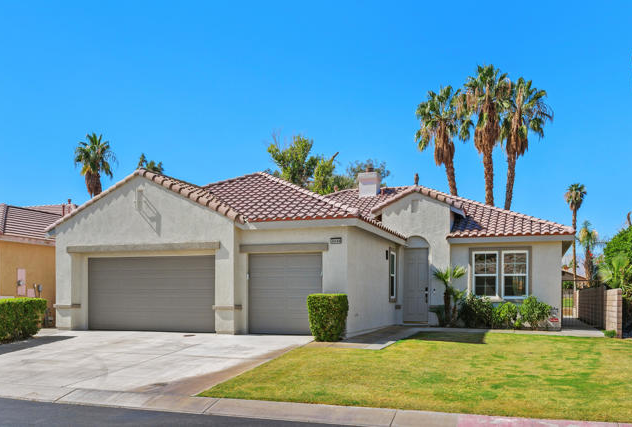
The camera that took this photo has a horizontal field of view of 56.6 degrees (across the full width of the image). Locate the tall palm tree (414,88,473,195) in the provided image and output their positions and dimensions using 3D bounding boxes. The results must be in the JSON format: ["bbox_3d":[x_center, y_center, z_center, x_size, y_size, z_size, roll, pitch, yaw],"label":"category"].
[{"bbox_3d":[8.869,-0.972,40.500,3.900,15.450,3.900,0,-5,0],"label":"tall palm tree"}]

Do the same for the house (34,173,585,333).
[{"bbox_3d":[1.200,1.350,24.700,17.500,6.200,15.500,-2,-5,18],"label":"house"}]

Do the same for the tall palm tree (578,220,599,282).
[{"bbox_3d":[25.077,4.653,54.000,2.300,7.830,2.300,0,-5,0],"label":"tall palm tree"}]

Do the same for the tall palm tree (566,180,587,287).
[{"bbox_3d":[30.072,3.489,68.000,2.600,13.930,2.600,0,-5,0],"label":"tall palm tree"}]

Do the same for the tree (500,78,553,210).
[{"bbox_3d":[14.281,-1.225,40.000,3.700,15.820,3.700,0,-5,0],"label":"tree"}]

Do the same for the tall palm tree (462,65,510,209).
[{"bbox_3d":[11.691,-1.668,40.000,3.600,16.710,3.600,0,-5,0],"label":"tall palm tree"}]

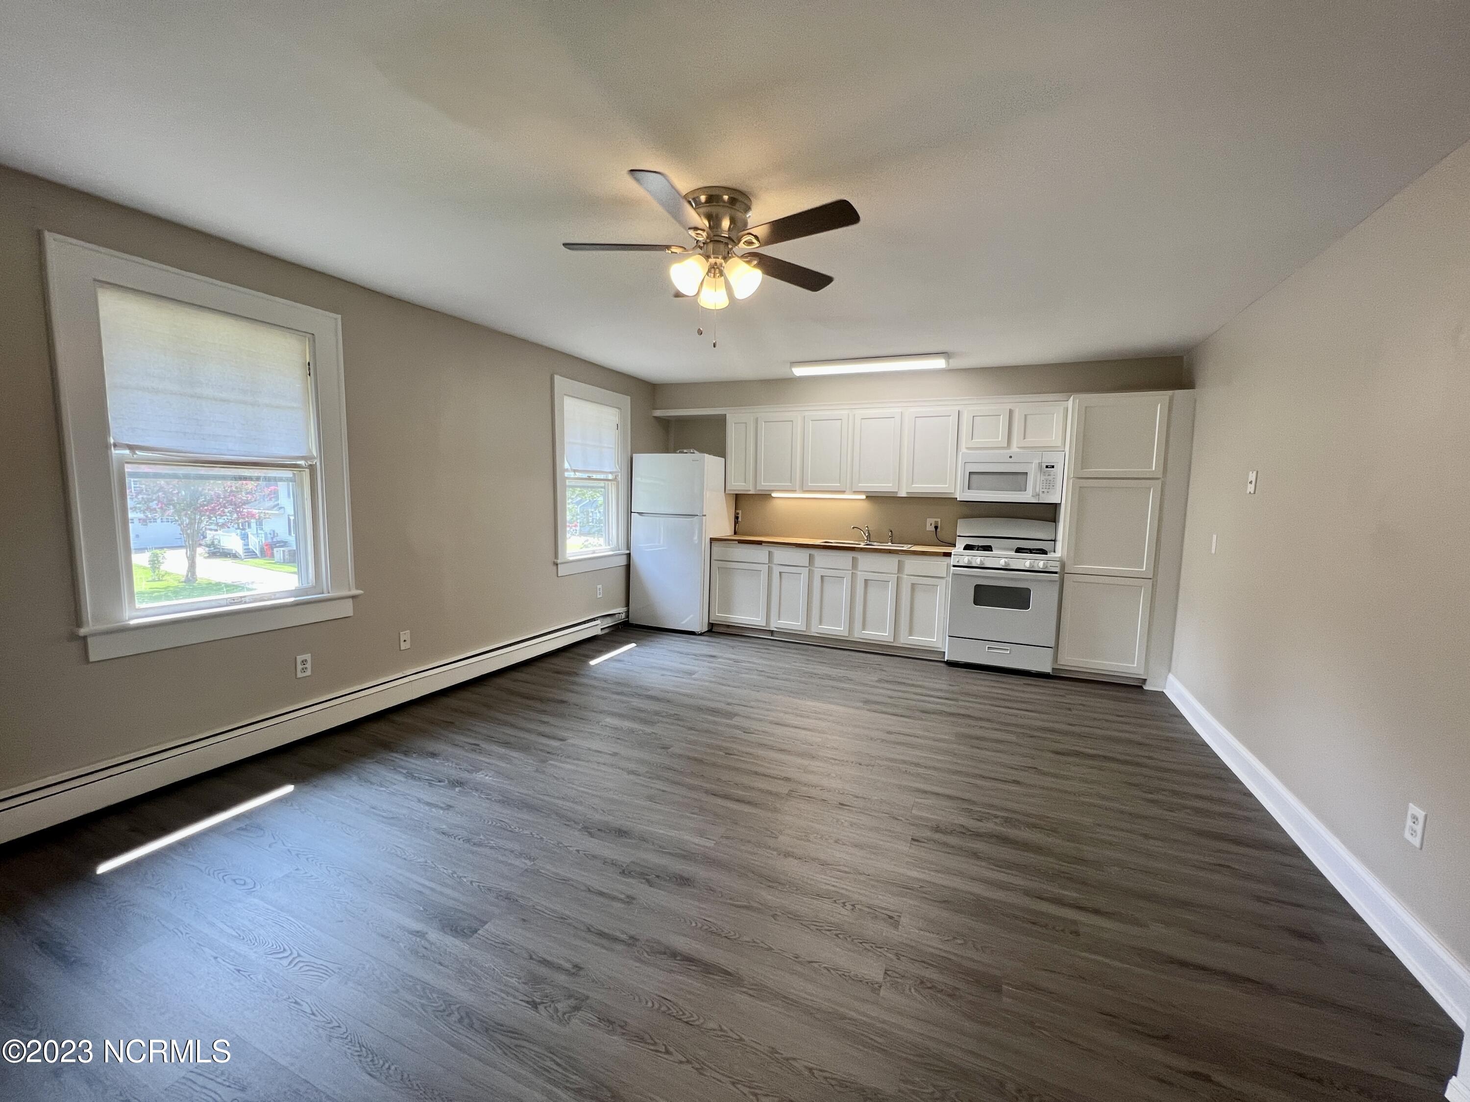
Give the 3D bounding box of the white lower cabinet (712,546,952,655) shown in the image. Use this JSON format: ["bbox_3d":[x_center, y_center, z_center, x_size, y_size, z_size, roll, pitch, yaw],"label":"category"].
[{"bbox_3d":[0.871,0.351,5.206,2.134,0.776,0.610,4,6,23],"label":"white lower cabinet"}]

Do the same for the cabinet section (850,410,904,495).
[{"bbox_3d":[1.337,-0.889,5.079,0.463,0.751,0.329,4,6,25],"label":"cabinet section"}]

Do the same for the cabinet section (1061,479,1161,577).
[{"bbox_3d":[2.853,-0.191,4.282,0.578,0.709,0.608,4,6,25],"label":"cabinet section"}]

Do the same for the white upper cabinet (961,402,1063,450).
[{"bbox_3d":[2.342,-1.027,4.678,0.769,0.392,0.341,4,6,23],"label":"white upper cabinet"}]

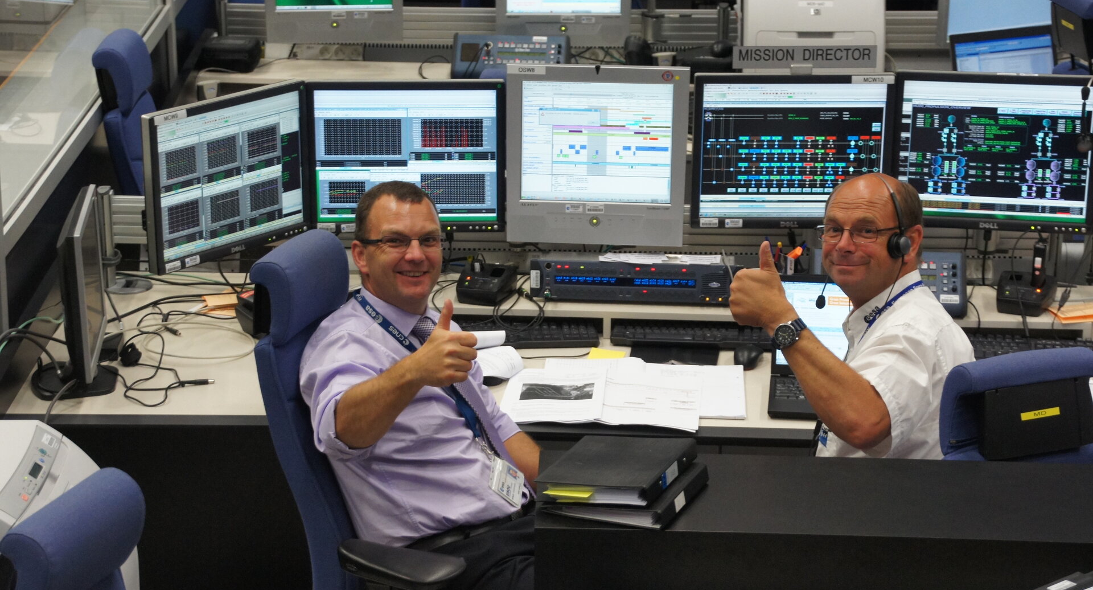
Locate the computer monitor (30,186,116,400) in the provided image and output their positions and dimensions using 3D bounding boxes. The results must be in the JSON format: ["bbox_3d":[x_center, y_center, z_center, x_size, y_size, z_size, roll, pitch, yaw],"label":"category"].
[{"bbox_3d":[-1.007,-0.001,6.088,0.200,0.370,0.390,0,19,-3],"label":"computer monitor"}]

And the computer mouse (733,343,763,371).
[{"bbox_3d":[0.452,0.130,6.259,0.066,0.039,0.115,2,19,5],"label":"computer mouse"}]

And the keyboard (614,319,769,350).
[{"bbox_3d":[0.379,0.079,6.412,0.455,0.035,0.160,2,19,4],"label":"keyboard"}]

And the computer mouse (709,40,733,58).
[{"bbox_3d":[0.527,-0.728,8.328,0.065,0.038,0.110,7,20,19],"label":"computer mouse"}]

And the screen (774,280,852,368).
[{"bbox_3d":[0.654,0.064,6.093,0.327,0.225,0.016,2,1,6],"label":"screen"}]

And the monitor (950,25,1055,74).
[{"bbox_3d":[1.334,-0.637,8.152,0.350,0.250,0.018,-7,3,-22],"label":"monitor"}]

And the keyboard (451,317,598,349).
[{"bbox_3d":[-0.113,0.079,6.397,0.455,0.035,0.160,-1,19,-5],"label":"keyboard"}]

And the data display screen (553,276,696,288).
[{"bbox_3d":[0.179,-0.030,6.428,0.323,0.020,0.012,2,19,4],"label":"data display screen"}]

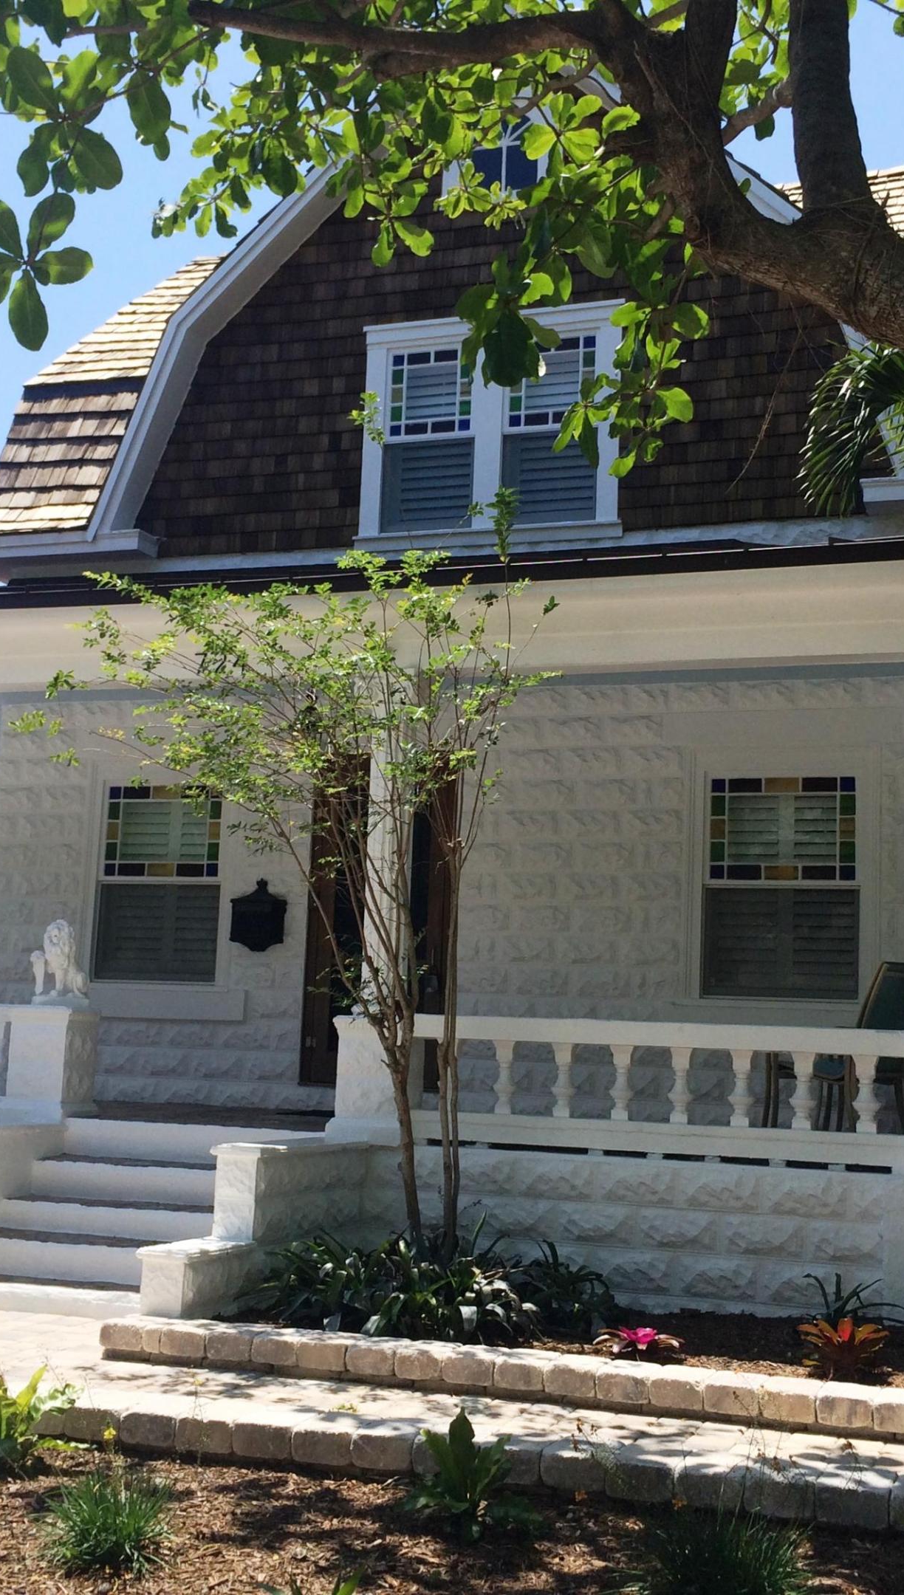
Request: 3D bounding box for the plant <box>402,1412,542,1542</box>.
[{"bbox_3d":[0.056,1.847,4.935,0.396,0.282,0.376,2,-8,1],"label":"plant"}]

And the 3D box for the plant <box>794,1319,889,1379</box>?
[{"bbox_3d":[1.480,2.083,6.755,0.335,0.210,0.335,0,-8,12],"label":"plant"}]

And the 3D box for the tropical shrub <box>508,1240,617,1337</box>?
[{"bbox_3d":[0.492,2.155,7.915,0.471,0.366,0.447,2,-8,4],"label":"tropical shrub"}]

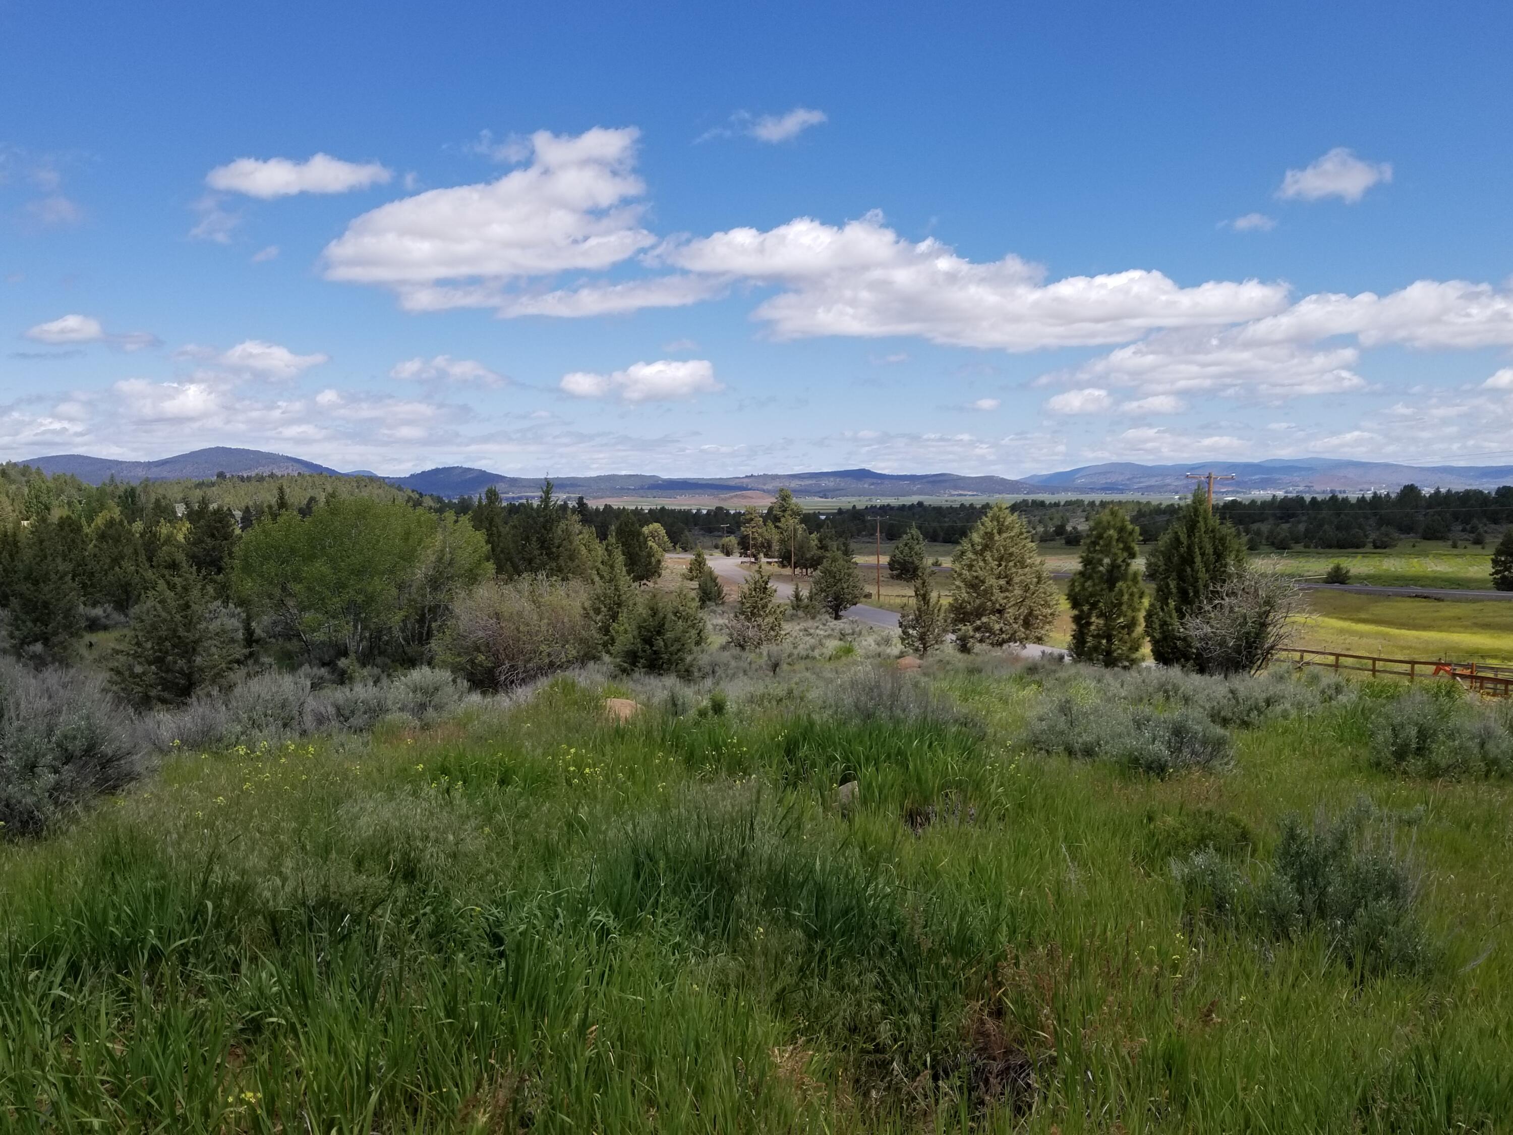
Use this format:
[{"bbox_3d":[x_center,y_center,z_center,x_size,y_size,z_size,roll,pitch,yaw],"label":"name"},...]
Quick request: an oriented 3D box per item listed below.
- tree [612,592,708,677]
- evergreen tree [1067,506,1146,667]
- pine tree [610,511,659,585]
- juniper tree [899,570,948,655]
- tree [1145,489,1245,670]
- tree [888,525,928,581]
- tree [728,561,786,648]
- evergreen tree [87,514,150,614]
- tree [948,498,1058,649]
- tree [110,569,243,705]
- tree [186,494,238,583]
[{"bbox_3d":[-2.763,1.881,32.000,2.620,2.530,2.620,0,4,0],"label":"tree"},{"bbox_3d":[16.010,0.919,52.000,3.520,7.520,3.520,0,4,0],"label":"evergreen tree"},{"bbox_3d":[-13.262,-2.080,125.000,5.170,8.450,5.170,0,4,0],"label":"pine tree"},{"bbox_3d":[6.476,1.762,44.000,1.860,3.300,1.860,0,4,0],"label":"juniper tree"},{"bbox_3d":[18.934,0.484,49.000,4.250,7.950,4.250,0,4,0],"label":"tree"},{"bbox_3d":[20.556,-2.015,155.000,5.320,7.740,5.320,0,4,0],"label":"tree"},{"bbox_3d":[0.000,1.555,46.000,2.270,3.540,2.270,0,4,0],"label":"tree"},{"bbox_3d":[-34.824,-0.161,62.000,3.320,5.550,3.320,0,4,0],"label":"evergreen tree"},{"bbox_3d":[12.174,0.437,56.000,5.250,7.340,5.250,0,4,0],"label":"tree"},{"bbox_3d":[-13.265,1.596,26.000,2.940,3.160,2.940,0,4,0],"label":"tree"},{"bbox_3d":[-45.553,-2.372,95.000,4.310,7.210,4.310,0,4,0],"label":"tree"}]

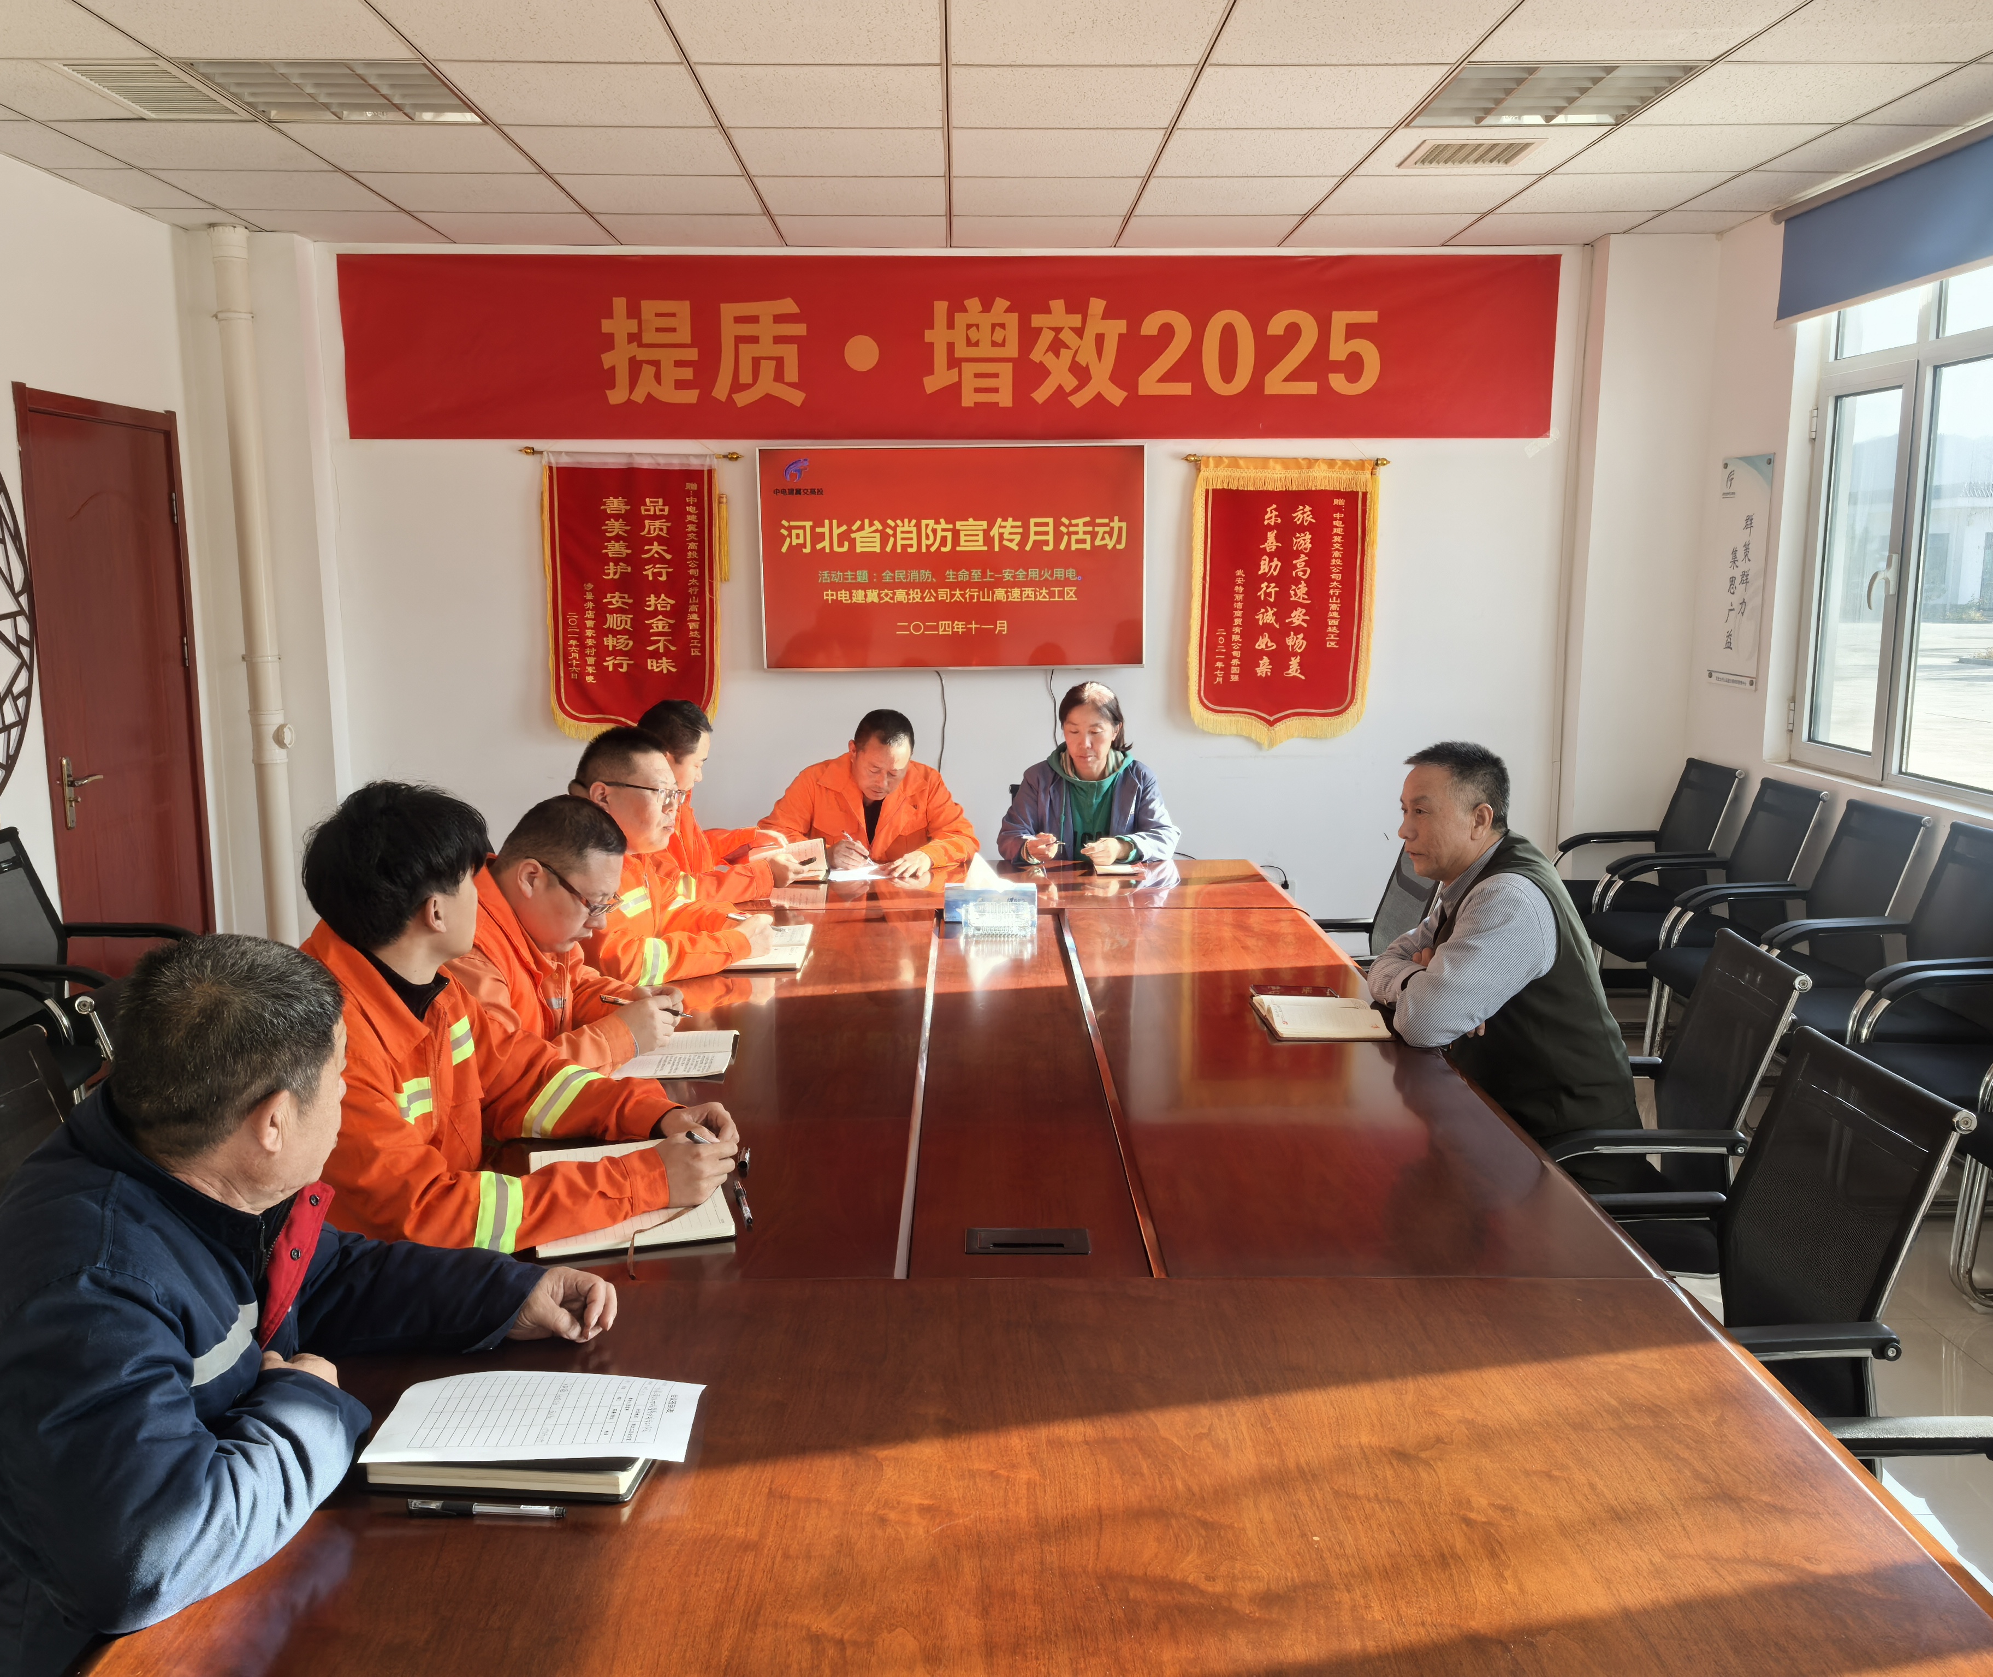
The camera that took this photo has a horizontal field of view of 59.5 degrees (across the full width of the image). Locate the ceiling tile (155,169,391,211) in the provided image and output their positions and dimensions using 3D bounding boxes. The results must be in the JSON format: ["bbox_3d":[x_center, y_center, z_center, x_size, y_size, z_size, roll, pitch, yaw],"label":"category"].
[{"bbox_3d":[-2.246,-2.025,5.461,0.600,0.020,0.590,0,9,-1],"label":"ceiling tile"}]

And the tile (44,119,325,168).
[{"bbox_3d":[-2.234,-1.933,4.881,0.600,0.020,0.600,0,9,-1],"label":"tile"}]

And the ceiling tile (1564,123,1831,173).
[{"bbox_3d":[1.968,-1.968,4.977,0.600,0.020,0.600,0,9,-1],"label":"ceiling tile"}]

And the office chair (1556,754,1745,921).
[{"bbox_3d":[2.209,0.183,5.995,0.550,0.880,0.560,0,9,-1],"label":"office chair"}]

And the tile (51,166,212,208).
[{"bbox_3d":[-2.668,-2.025,5.463,0.237,0.020,0.600,0,9,-1],"label":"tile"}]

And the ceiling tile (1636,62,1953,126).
[{"bbox_3d":[1.976,-1.869,4.385,0.600,0.020,0.600,0,9,-1],"label":"ceiling tile"}]

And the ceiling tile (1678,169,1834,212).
[{"bbox_3d":[2.405,-2.063,5.589,0.313,0.020,0.600,0,9,-1],"label":"ceiling tile"}]

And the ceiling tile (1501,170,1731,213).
[{"bbox_3d":[1.954,-2.064,5.569,0.600,0.020,0.600,0,9,-1],"label":"ceiling tile"}]

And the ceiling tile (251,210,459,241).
[{"bbox_3d":[-2.268,-2.117,6.033,0.600,0.020,0.570,0,9,-1],"label":"ceiling tile"}]

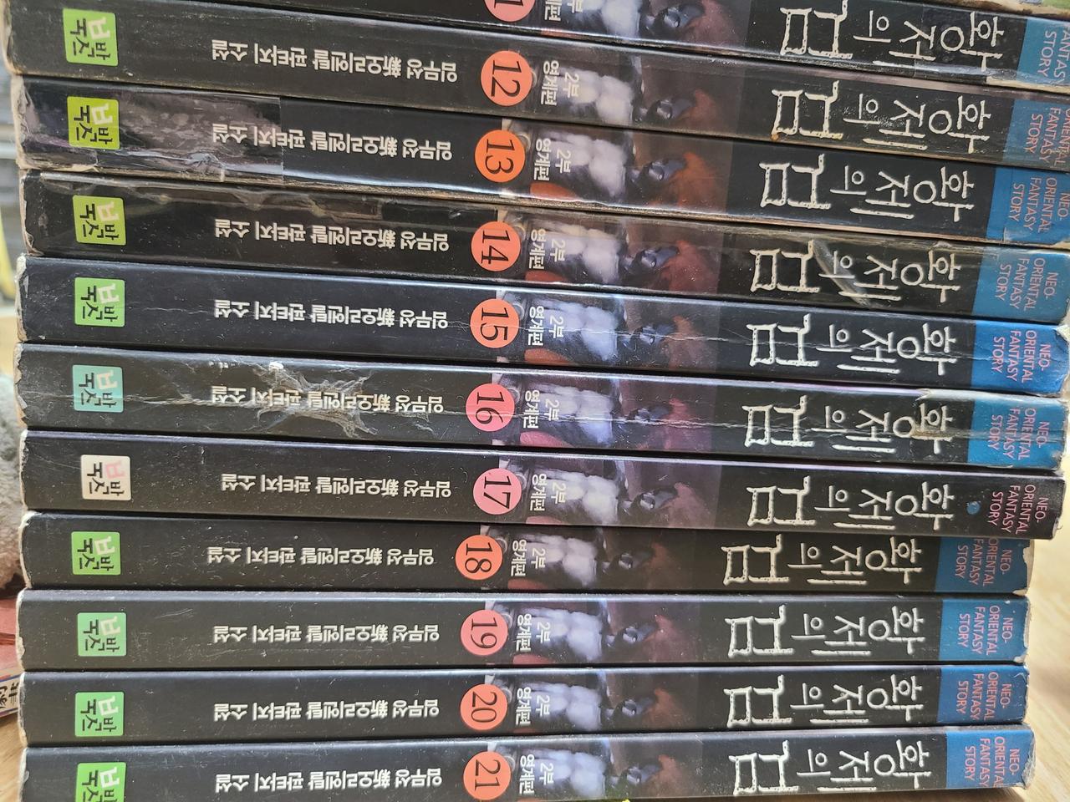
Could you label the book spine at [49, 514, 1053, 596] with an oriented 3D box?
[{"bbox_3d":[-0.002,0.024,0.250,0.224,0.016,0.151,2,8,-8],"label":"book spine"}]

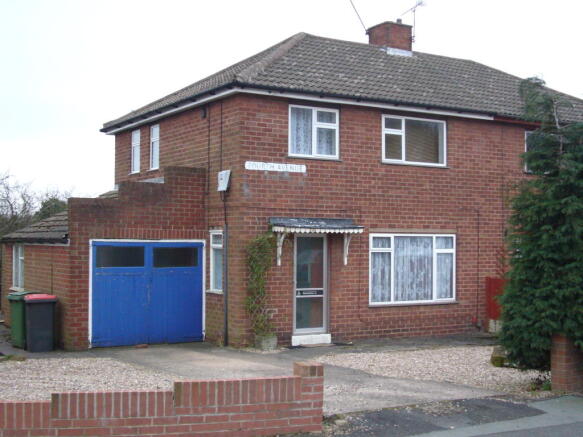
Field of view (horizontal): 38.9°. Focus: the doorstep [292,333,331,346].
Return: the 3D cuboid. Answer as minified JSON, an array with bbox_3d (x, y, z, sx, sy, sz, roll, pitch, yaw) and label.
[{"bbox_3d":[0.393,2.383,16.160,0.911,0.190,0.260,1,-2,-32],"label":"doorstep"}]

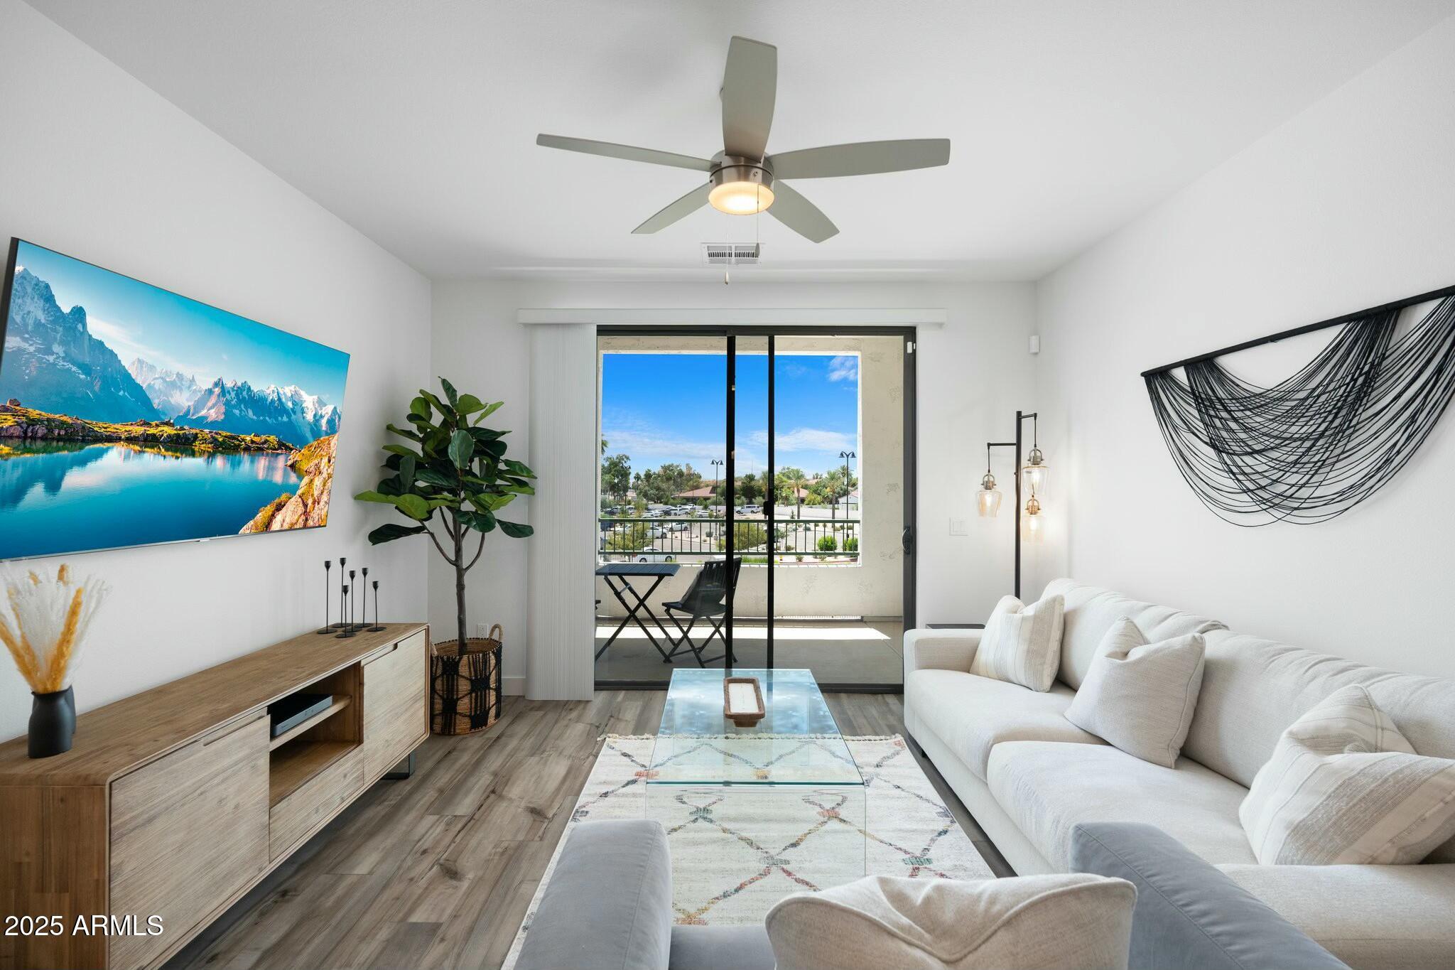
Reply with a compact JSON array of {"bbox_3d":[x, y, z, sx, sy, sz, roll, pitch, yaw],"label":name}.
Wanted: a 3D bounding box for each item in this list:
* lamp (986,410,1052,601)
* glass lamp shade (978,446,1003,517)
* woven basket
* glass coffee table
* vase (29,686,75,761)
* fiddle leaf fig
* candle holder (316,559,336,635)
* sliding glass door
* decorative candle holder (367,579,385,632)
[{"bbox_3d":[1.723,0.476,3.875,0.430,1.839,0.440,0,0,0],"label":"lamp"},{"bbox_3d":[1.579,-0.027,3.892,0.150,0.438,0.150,0,0,0],"label":"glass lamp shade"},{"bbox_3d":[-1.528,1.117,3.767,0.410,0.530,0.410,0,0,0],"label":"woven basket"},{"bbox_3d":[0.082,1.162,2.616,0.680,0.462,1.211,0,0,0],"label":"glass coffee table"},{"bbox_3d":[-1.705,0.596,1.639,0.090,0.158,0.095,0,0,0],"label":"vase"},{"bbox_3d":[-1.529,0.258,3.669,0.840,1.750,0.820,0,0,0],"label":"fiddle leaf fig"},{"bbox_3d":[-1.822,0.508,2.946,0.080,0.325,0.080,0,0,0],"label":"candle holder"},{"bbox_3d":[0.096,0.157,4.401,2.360,2.460,0.120,0,0,0],"label":"sliding glass door"},{"bbox_3d":[-1.622,0.557,2.990,0.080,0.228,0.080,0,0,0],"label":"decorative candle holder"}]

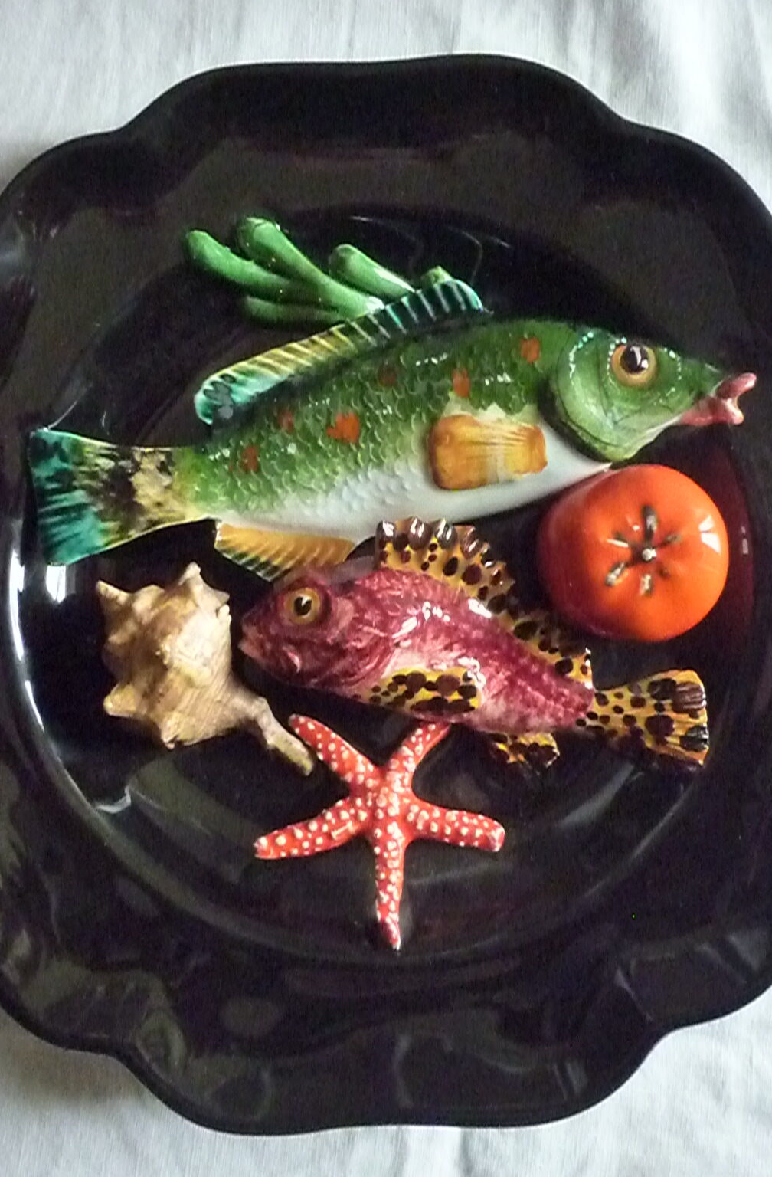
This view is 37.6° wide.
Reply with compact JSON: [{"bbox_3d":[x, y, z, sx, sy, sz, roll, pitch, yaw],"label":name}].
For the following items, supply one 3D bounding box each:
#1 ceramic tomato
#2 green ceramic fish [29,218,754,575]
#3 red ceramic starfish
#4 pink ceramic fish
[{"bbox_3d":[0.083,-0.012,0.377,0.059,0.045,0.059,0,88,0],"label":"ceramic tomato"},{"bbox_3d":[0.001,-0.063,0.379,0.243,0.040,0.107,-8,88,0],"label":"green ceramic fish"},{"bbox_3d":[-0.002,0.084,0.391,0.086,0.017,0.080,2,88,0],"label":"red ceramic starfish"},{"bbox_3d":[0.033,0.019,0.381,0.164,0.034,0.077,10,88,0],"label":"pink ceramic fish"}]

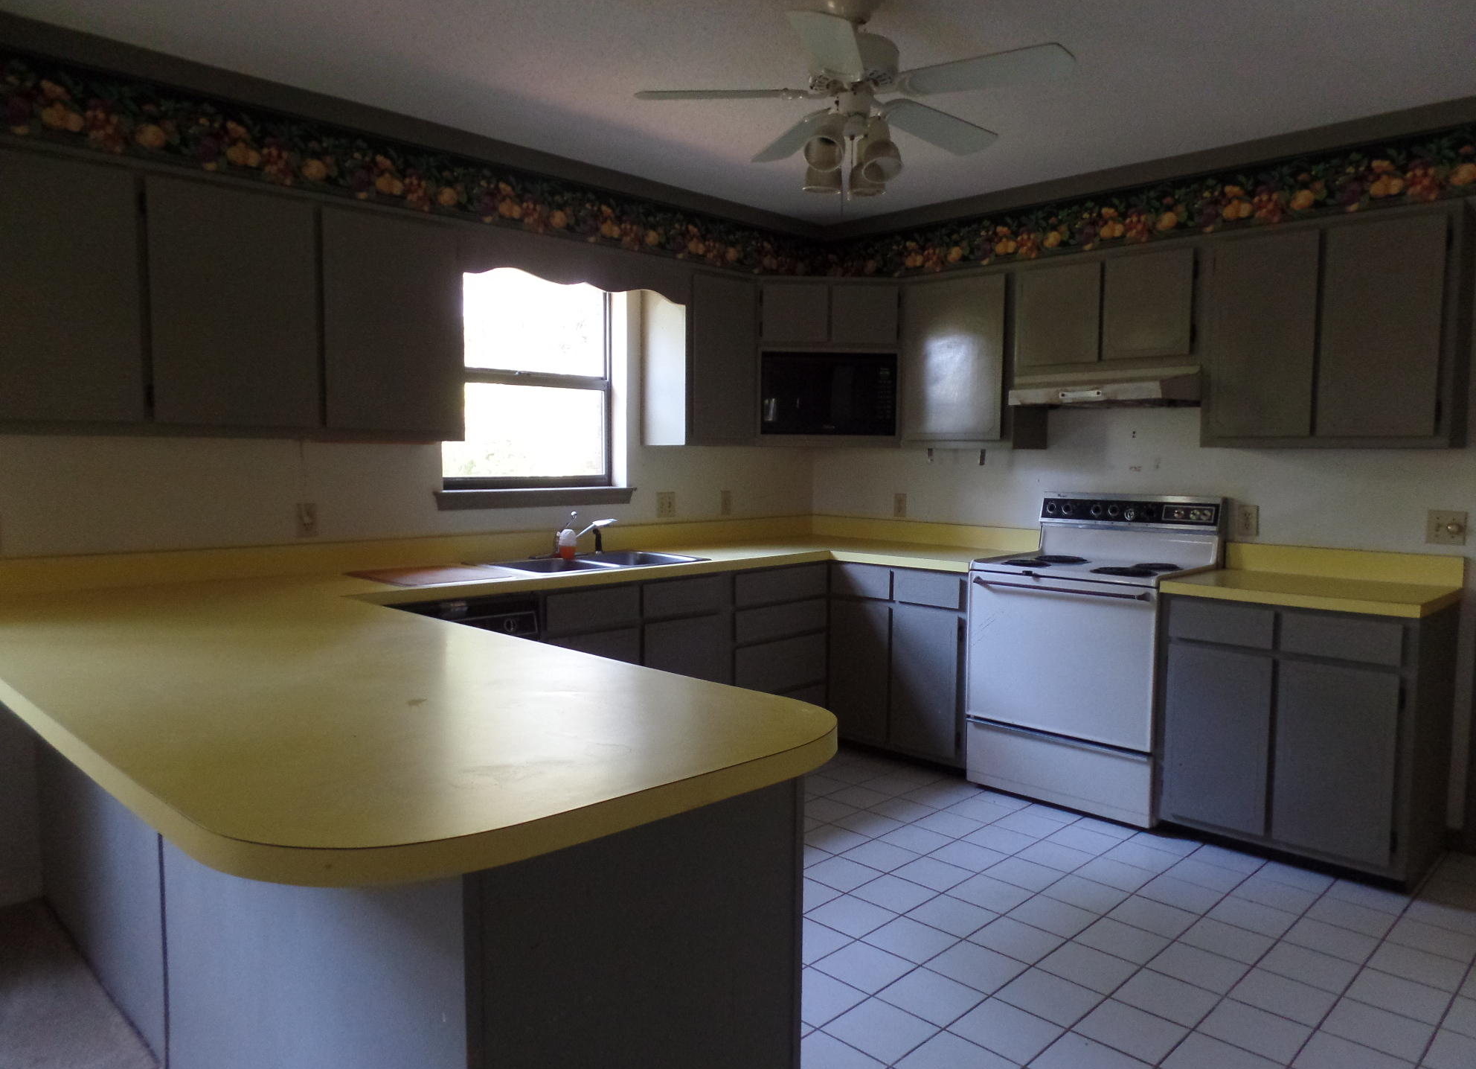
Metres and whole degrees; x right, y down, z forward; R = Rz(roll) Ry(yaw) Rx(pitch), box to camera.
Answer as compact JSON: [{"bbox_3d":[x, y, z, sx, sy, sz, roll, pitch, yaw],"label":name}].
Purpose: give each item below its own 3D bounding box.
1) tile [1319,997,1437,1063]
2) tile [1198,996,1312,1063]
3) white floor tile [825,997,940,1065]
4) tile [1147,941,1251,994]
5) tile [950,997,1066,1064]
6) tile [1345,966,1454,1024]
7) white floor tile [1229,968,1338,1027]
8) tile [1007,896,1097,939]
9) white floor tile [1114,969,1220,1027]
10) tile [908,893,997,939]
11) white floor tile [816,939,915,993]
[{"bbox_3d":[1.507,1.167,2.302,0.196,0.010,0.196,-4,6,-45],"label":"tile"},{"bbox_3d":[1.220,1.173,2.315,0.203,0.010,0.203,-4,6,-45],"label":"tile"},{"bbox_3d":[0.332,1.144,2.266,0.200,0.010,0.200,4,6,45],"label":"white floor tile"},{"bbox_3d":[1.216,1.147,2.595,0.196,0.010,0.196,-4,6,-45],"label":"tile"},{"bbox_3d":[0.633,1.172,2.313,0.203,0.010,0.203,-4,6,-45],"label":"tile"},{"bbox_3d":[1.654,1.157,2.447,0.196,0.010,0.196,-4,6,-45],"label":"tile"},{"bbox_3d":[1.342,1.139,2.411,0.200,0.010,0.200,4,6,45],"label":"white floor tile"},{"bbox_3d":[0.928,1.129,2.896,0.203,0.010,0.203,-4,6,-45],"label":"tile"},{"bbox_3d":[1.069,1.157,2.450,0.196,0.010,0.196,-4,6,-45],"label":"white floor tile"},{"bbox_3d":[0.633,1.129,2.897,0.203,0.010,0.203,-4,6,-45],"label":"tile"},{"bbox_3d":[0.331,1.124,2.554,0.200,0.010,0.200,4,6,45],"label":"white floor tile"}]

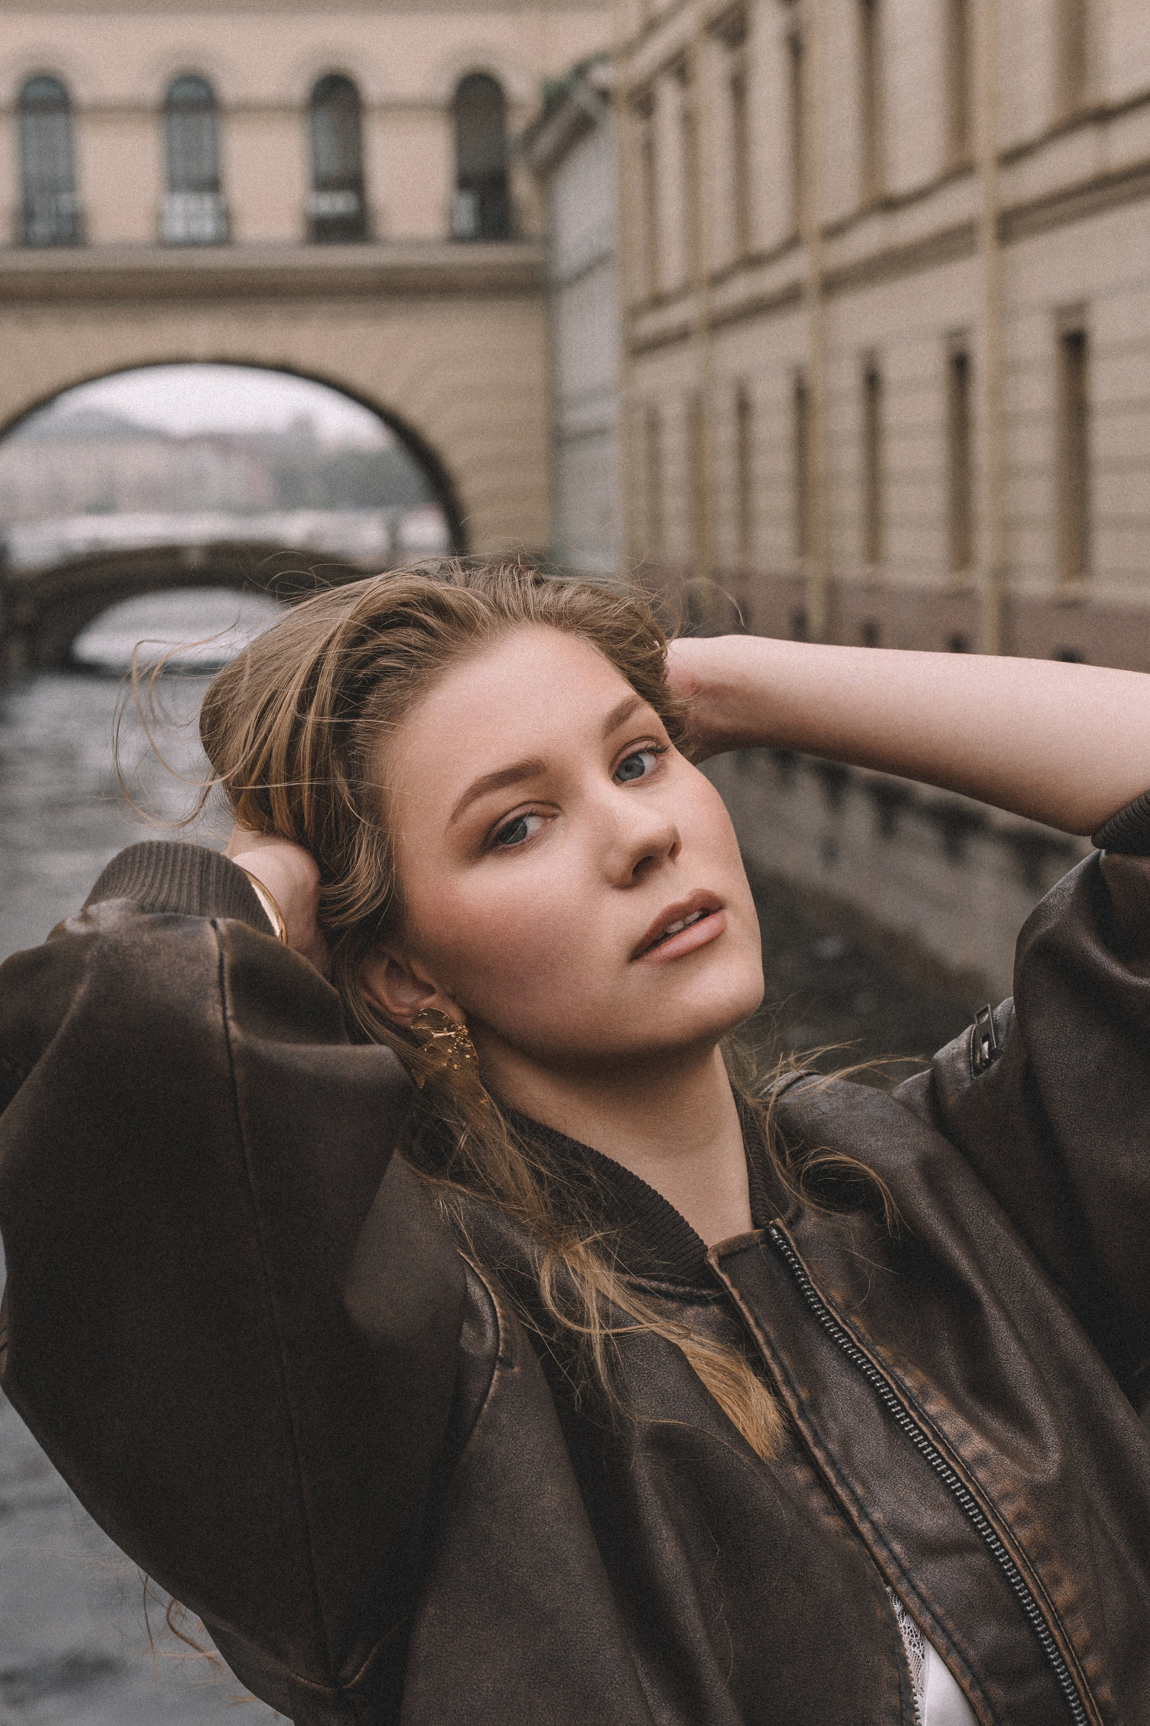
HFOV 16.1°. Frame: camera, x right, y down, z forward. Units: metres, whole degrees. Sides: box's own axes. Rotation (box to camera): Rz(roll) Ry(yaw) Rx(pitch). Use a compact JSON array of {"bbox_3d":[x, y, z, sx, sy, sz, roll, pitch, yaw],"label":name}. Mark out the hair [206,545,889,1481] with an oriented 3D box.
[{"bbox_3d":[0.002,0.058,1.695,0.210,0.385,0.240,-25,-8,-26],"label":"hair"}]

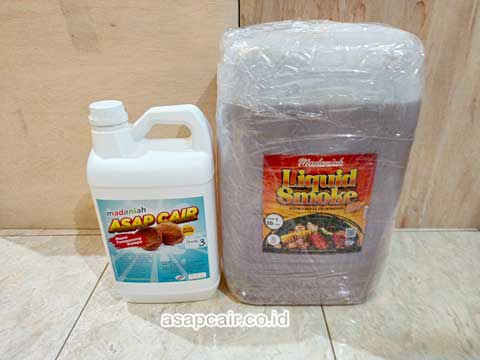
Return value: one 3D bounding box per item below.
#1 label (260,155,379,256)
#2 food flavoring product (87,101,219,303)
[{"bbox_3d":[0.110,0.040,0.466,0.152,0.163,0.010,0,26,1],"label":"label"},{"bbox_3d":[-0.131,0.035,0.543,0.184,0.337,0.131,-2,26,-1],"label":"food flavoring product"}]

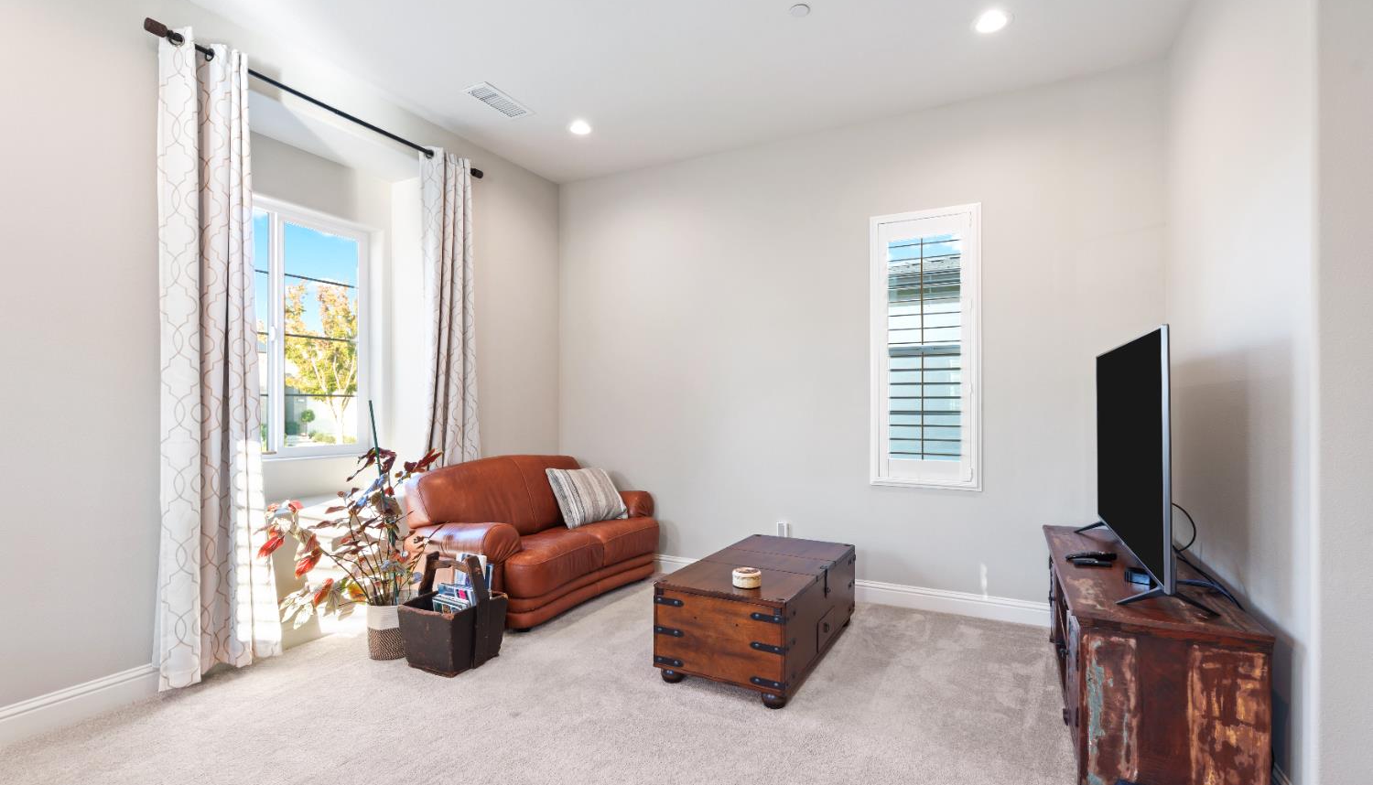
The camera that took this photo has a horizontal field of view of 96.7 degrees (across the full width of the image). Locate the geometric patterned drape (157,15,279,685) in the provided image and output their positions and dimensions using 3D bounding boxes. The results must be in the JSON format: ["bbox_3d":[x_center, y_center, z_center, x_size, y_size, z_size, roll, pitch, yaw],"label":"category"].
[{"bbox_3d":[-2.034,-0.142,2.677,0.142,2.752,0.448,-1,-1,27],"label":"geometric patterned drape"}]

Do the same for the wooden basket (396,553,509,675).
[{"bbox_3d":[-1.093,1.012,2.885,0.353,0.503,0.330,-1,-1,27],"label":"wooden basket"}]

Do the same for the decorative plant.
[{"bbox_3d":[-1.628,0.683,3.027,0.660,0.894,0.699,0,0,27],"label":"decorative plant"}]

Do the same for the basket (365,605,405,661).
[{"bbox_3d":[-1.502,1.188,3.078,0.197,0.265,0.197,0,0,27],"label":"basket"}]

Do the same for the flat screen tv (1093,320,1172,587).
[{"bbox_3d":[1.848,0.214,2.547,0.055,0.835,1.399,0,0,27],"label":"flat screen tv"}]

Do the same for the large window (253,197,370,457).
[{"bbox_3d":[-2.364,-0.367,3.535,0.090,1.450,1.153,0,0,27],"label":"large window"}]

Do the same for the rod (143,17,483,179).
[{"bbox_3d":[-1.773,-1.475,3.281,0.060,0.050,1.839,0,0,27],"label":"rod"}]

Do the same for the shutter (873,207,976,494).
[{"bbox_3d":[1.439,-0.265,3.700,0.631,1.683,0.080,0,0,27],"label":"shutter"}]

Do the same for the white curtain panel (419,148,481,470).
[{"bbox_3d":[-1.460,-0.120,3.786,0.142,2.745,0.485,-1,-1,27],"label":"white curtain panel"}]

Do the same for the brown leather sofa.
[{"bbox_3d":[-0.849,0.848,3.740,0.867,0.861,1.563,-1,-1,29],"label":"brown leather sofa"}]

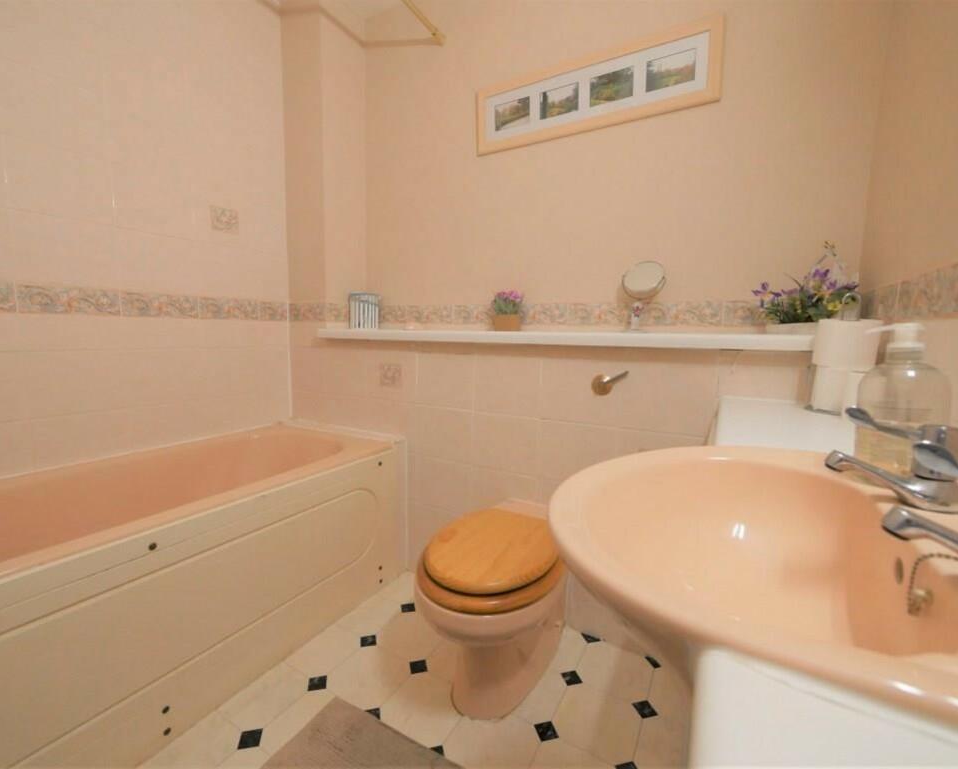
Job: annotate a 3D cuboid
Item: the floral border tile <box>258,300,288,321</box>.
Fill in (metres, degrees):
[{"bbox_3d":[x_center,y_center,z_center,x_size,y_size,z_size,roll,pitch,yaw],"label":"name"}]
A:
[{"bbox_3d":[-0.954,-0.331,1.919,0.010,0.085,0.142,5,8,29],"label":"floral border tile"}]

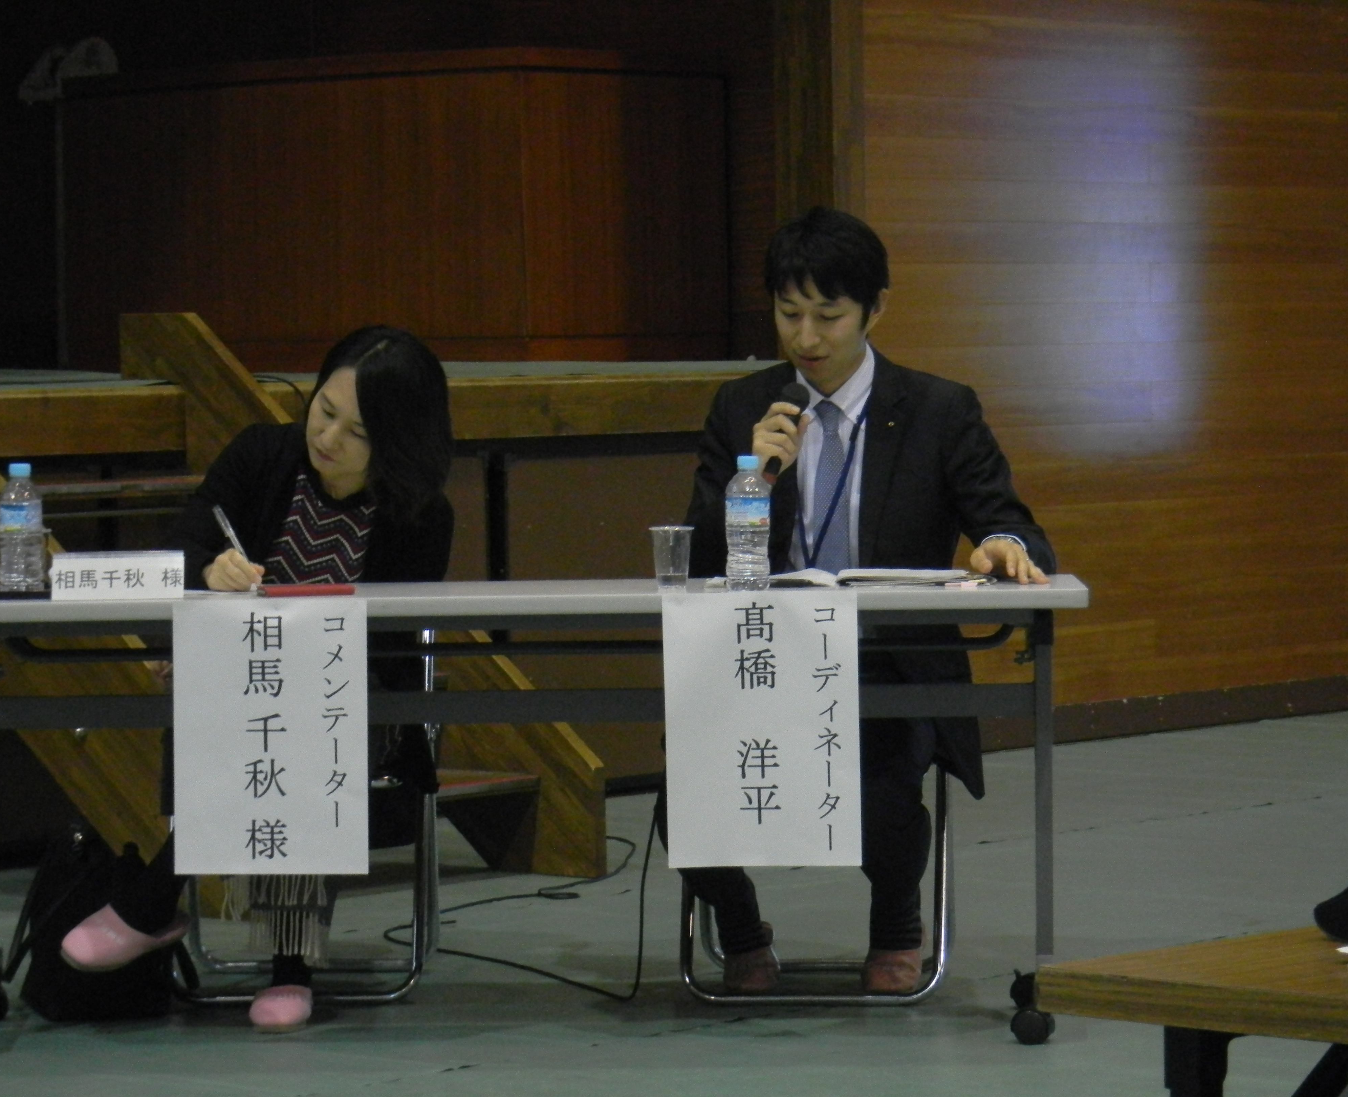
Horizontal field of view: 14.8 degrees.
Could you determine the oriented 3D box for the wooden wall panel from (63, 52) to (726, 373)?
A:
[{"bbox_3d":[-0.956,-1.079,16.958,2.210,0.980,0.910,2,3,44],"label":"wooden wall panel"}]

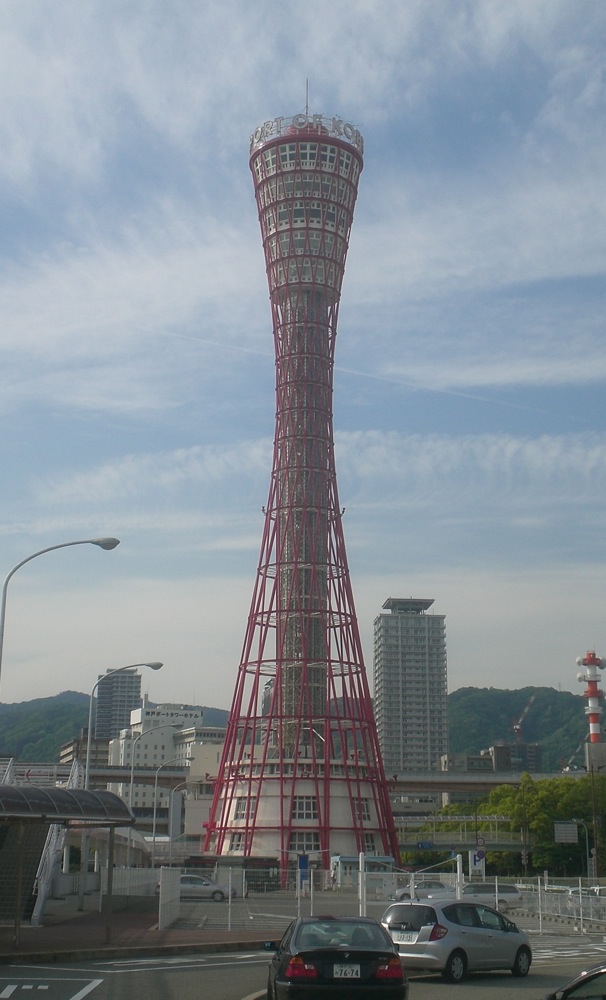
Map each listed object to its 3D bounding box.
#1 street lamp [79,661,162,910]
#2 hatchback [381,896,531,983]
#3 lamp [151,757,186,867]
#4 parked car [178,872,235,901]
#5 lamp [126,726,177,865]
[{"bbox_3d":[-8.180,12.821,66.556,3.284,11.103,0.380,2,-14,-4],"label":"street lamp"},{"bbox_3d":[3.173,8.876,29.831,1.695,1.525,3.900,-10,-18,37],"label":"hatchback"},{"bbox_3d":[-10.871,27.197,123.844,3.284,11.103,0.380,2,-14,-4],"label":"lamp"},{"bbox_3d":[-5.953,21.791,82.656,4.500,1.460,1.720,1,-14,-2],"label":"parked car"},{"bbox_3d":[-9.523,19.995,95.142,3.284,11.103,0.380,2,-14,-4],"label":"lamp"}]

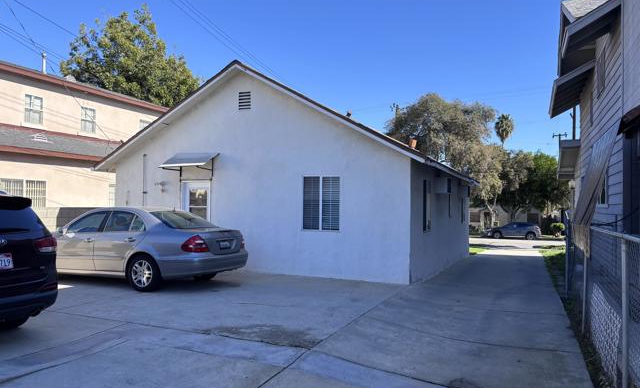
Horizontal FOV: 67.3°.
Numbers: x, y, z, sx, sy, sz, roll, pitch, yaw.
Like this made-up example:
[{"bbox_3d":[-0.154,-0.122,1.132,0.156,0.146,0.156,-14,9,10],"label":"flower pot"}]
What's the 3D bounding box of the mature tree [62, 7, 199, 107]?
[{"bbox_3d":[-12.600,-5.200,32.000,8.400,14.500,8.200,0,-1,23],"label":"mature tree"}]

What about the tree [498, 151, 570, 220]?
[{"bbox_3d":[21.393,0.000,47.500,7.300,8.500,7.000,0,-1,23],"label":"tree"}]

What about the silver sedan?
[{"bbox_3d":[-3.770,1.000,9.620,4.820,1.450,1.820,0,-1,27],"label":"silver sedan"}]

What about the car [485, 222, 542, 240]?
[{"bbox_3d":[17.500,3.380,43.400,4.720,1.640,1.880,0,-1,23],"label":"car"}]

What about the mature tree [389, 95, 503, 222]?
[{"bbox_3d":[12.300,-2.900,47.000,11.300,13.900,10.500,0,-1,23],"label":"mature tree"}]

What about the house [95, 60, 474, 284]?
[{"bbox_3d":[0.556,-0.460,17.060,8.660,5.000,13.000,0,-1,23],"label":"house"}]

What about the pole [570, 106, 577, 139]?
[{"bbox_3d":[23.700,-2.400,45.000,0.320,13.000,0.320,0,-1,23],"label":"pole"}]

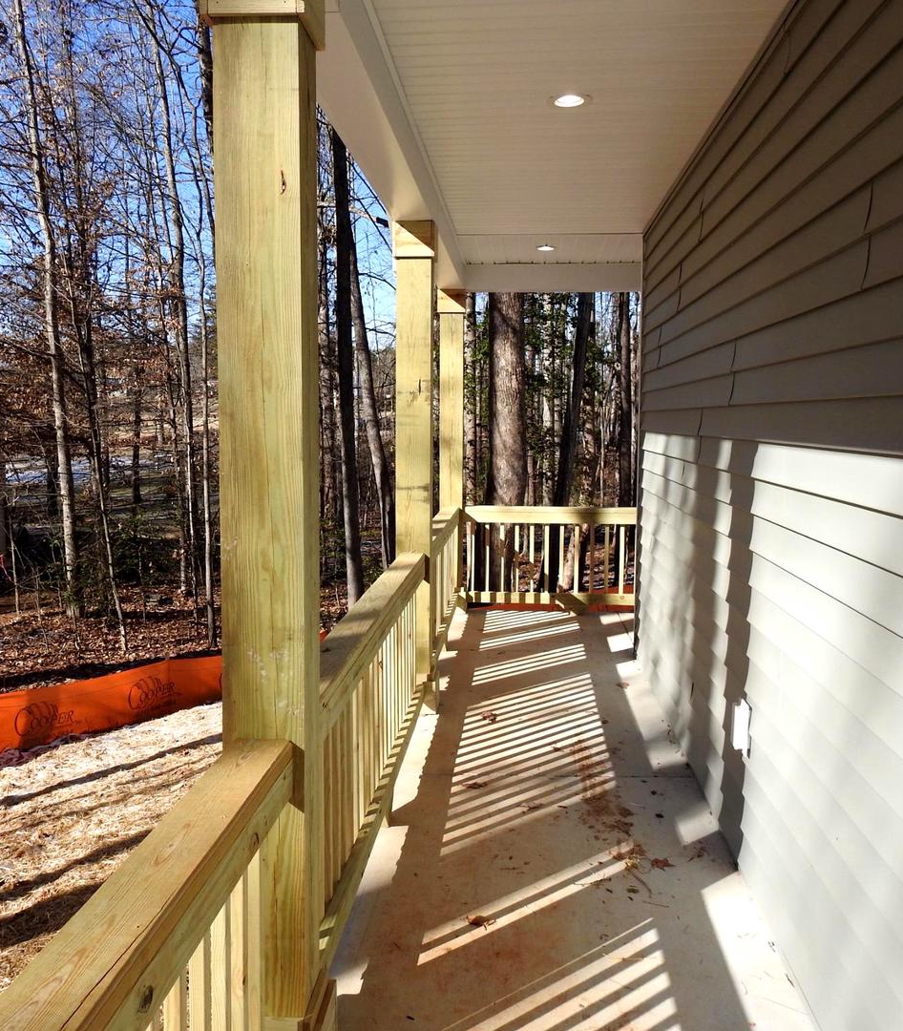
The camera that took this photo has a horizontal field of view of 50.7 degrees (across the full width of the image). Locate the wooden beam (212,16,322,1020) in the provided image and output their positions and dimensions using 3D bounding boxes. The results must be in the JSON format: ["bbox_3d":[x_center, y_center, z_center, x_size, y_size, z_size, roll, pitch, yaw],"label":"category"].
[{"bbox_3d":[-0.434,0.053,2.306,0.192,2.420,0.192,1,6,4],"label":"wooden beam"}]

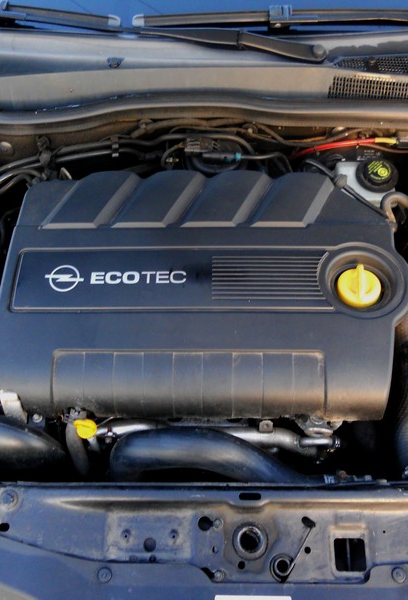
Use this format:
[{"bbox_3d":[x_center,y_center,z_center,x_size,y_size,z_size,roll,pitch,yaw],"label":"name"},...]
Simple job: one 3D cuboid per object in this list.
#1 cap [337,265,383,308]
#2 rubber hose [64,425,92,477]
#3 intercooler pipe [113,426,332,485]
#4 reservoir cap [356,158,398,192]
[{"bbox_3d":[0.224,-0.017,0.900,0.064,0.036,0.064,0,59,0],"label":"cap"},{"bbox_3d":[-0.187,0.229,0.951,0.030,0.140,0.034,0,38,0],"label":"rubber hose"},{"bbox_3d":[0.020,0.228,0.913,0.315,0.100,0.100,0,52,0],"label":"intercooler pipe"},{"bbox_3d":[0.289,-0.206,1.040,0.069,0.032,0.069,0,52,0],"label":"reservoir cap"}]

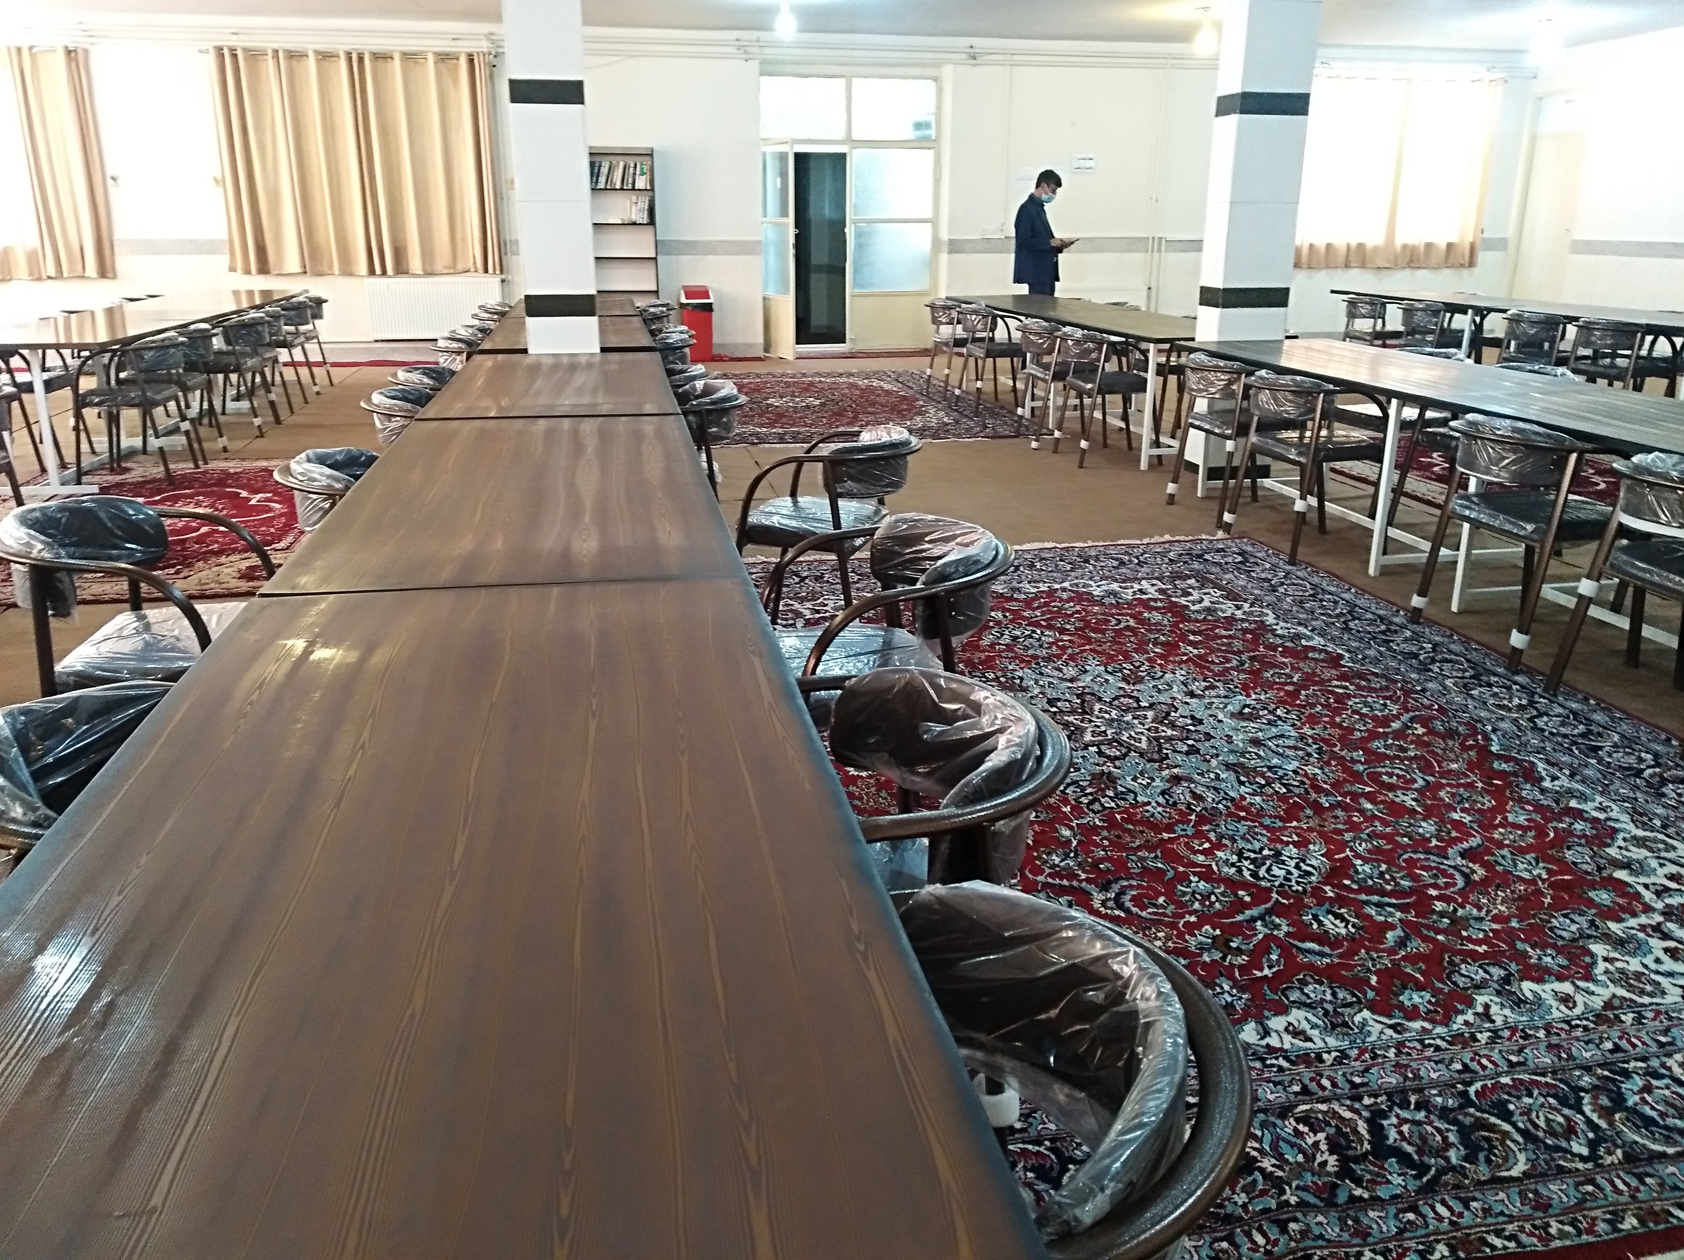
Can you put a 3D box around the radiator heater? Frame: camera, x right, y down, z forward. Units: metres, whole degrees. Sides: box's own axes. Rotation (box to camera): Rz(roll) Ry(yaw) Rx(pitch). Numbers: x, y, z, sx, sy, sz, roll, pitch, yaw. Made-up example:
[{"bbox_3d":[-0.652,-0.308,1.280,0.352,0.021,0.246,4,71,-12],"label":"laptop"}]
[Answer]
[{"bbox_3d":[-3.905,-3.093,12.206,1.250,0.590,0.120,-3,19,-10],"label":"radiator heater"}]

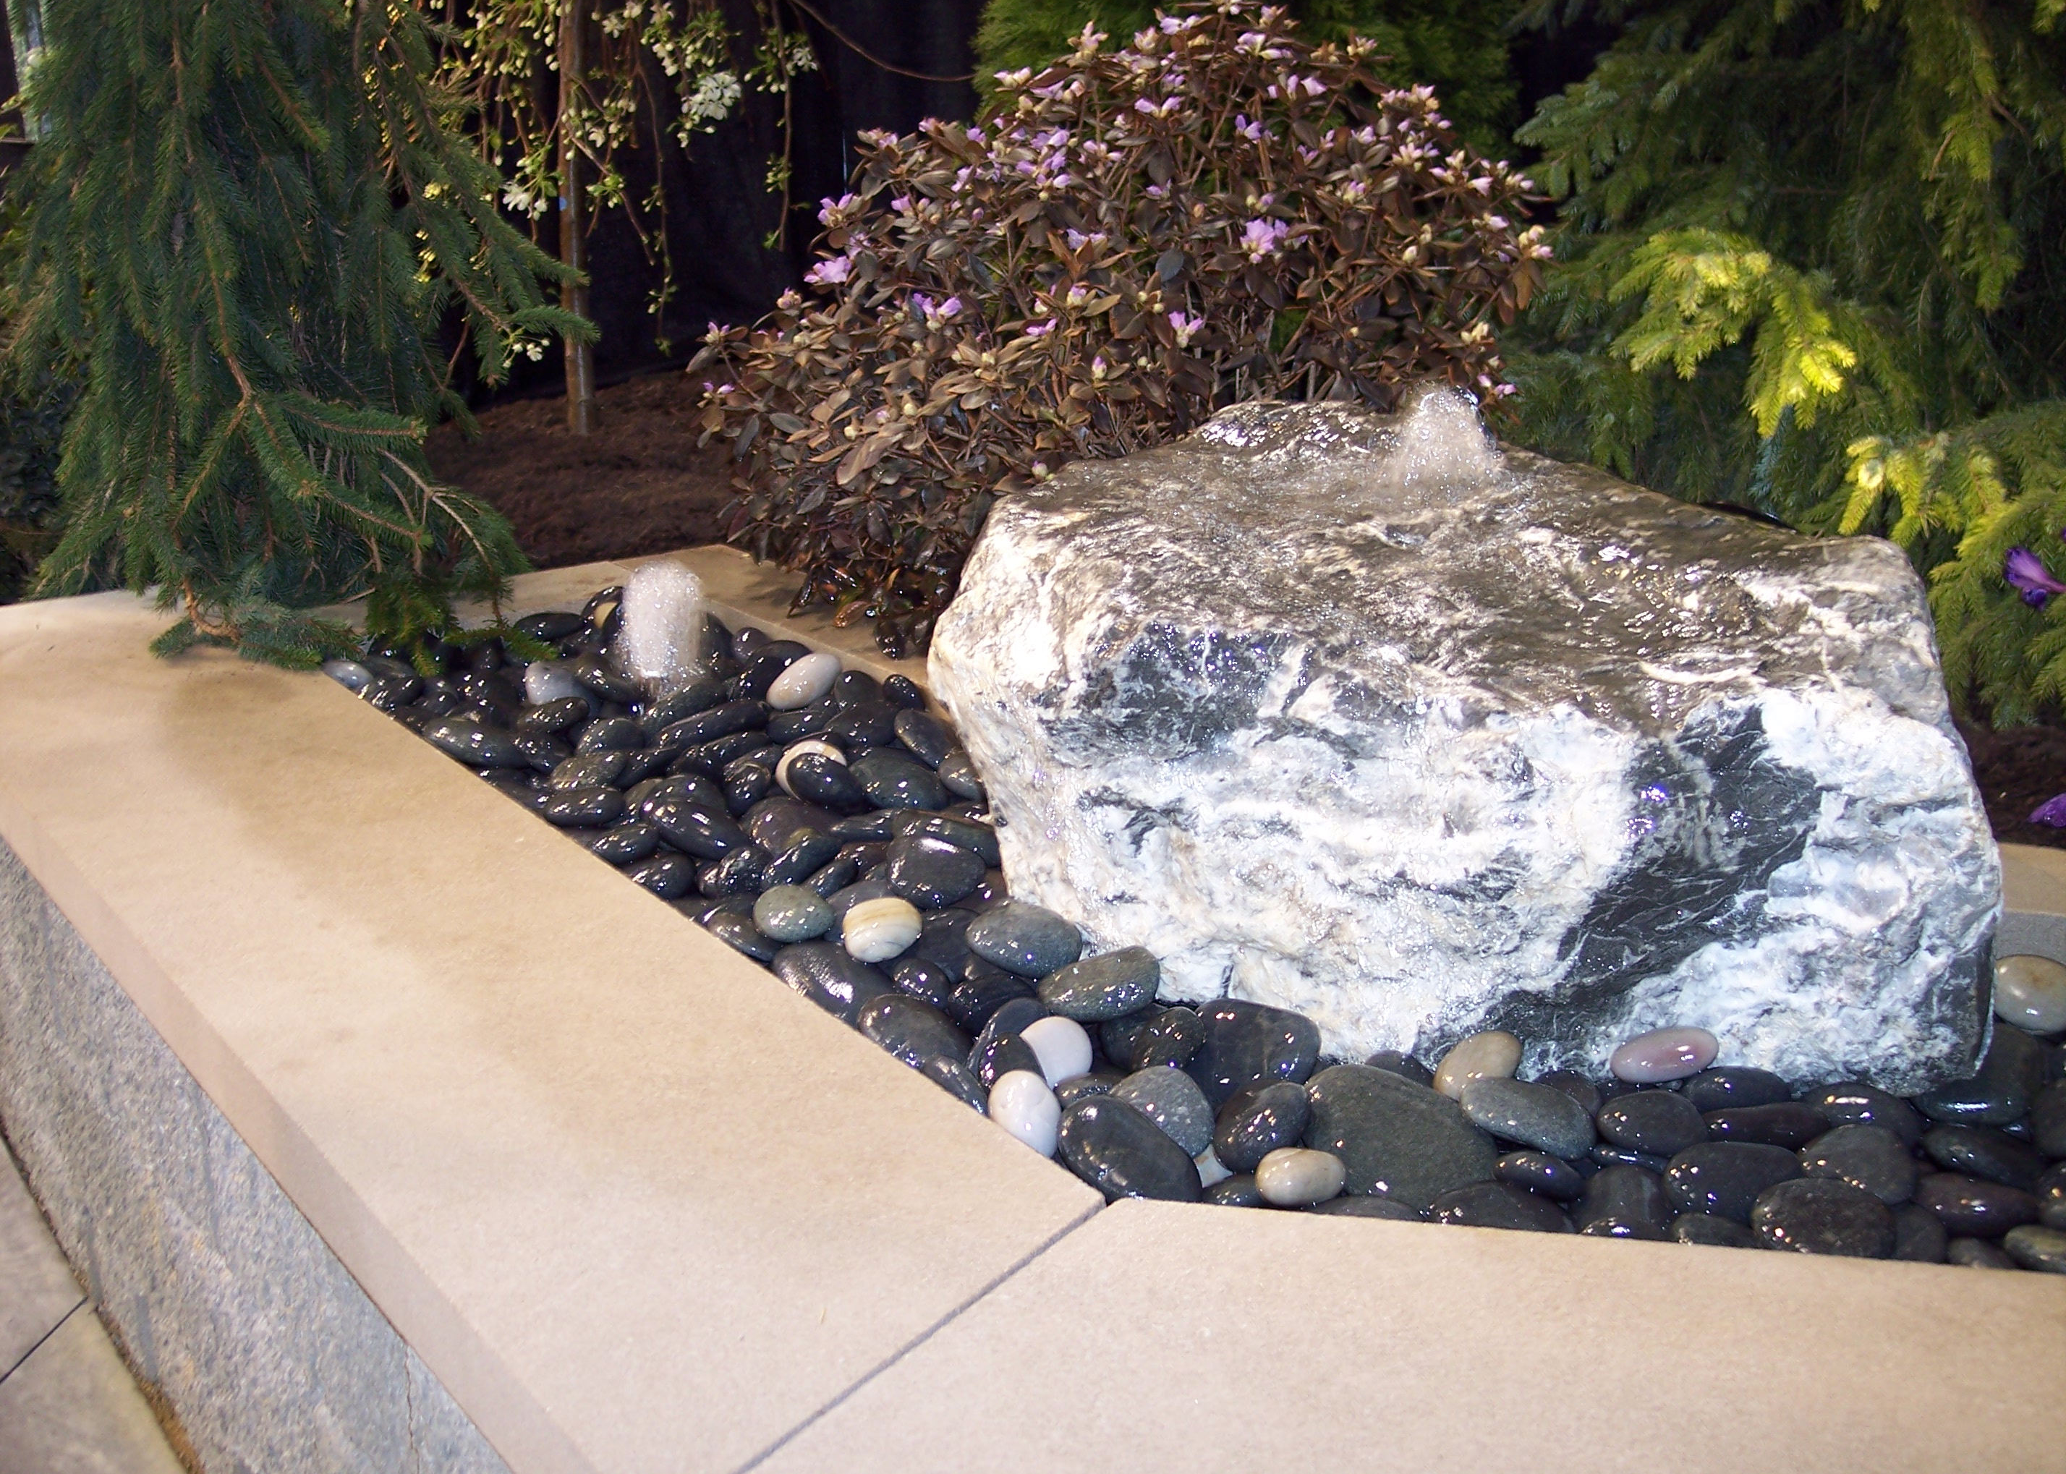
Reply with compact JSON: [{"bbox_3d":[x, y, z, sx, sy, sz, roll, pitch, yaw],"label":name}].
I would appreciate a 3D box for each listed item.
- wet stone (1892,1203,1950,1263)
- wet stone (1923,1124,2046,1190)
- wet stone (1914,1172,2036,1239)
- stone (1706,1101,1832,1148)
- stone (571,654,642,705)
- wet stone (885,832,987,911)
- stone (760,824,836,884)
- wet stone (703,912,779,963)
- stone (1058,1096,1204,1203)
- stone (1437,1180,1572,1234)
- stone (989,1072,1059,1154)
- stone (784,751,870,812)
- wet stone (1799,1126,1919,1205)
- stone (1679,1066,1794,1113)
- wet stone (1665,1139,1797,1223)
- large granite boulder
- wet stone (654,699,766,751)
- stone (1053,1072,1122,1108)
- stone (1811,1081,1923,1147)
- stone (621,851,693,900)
[{"bbox_3d":[0.614,0.354,1.632,0.066,0.038,0.052,2,27,0],"label":"wet stone"},{"bbox_3d":[0.717,0.317,1.754,0.094,0.040,0.058,18,25,11],"label":"wet stone"},{"bbox_3d":[0.636,0.315,1.566,0.080,0.037,0.057,5,18,7],"label":"wet stone"},{"bbox_3d":[0.497,0.263,1.573,0.084,0.034,0.049,-1,6,16],"label":"stone"},{"bbox_3d":[-0.534,-0.072,2.914,0.097,0.051,0.069,21,25,10],"label":"stone"},{"bbox_3d":[-0.097,0.133,2.315,0.108,0.056,0.089,25,46,31],"label":"wet stone"},{"bbox_3d":[-0.241,0.126,2.420,0.066,0.039,0.104,5,30,41],"label":"stone"},{"bbox_3d":[-0.238,0.163,1.903,0.074,0.038,0.055,20,32,2],"label":"wet stone"},{"bbox_3d":[0.068,0.295,1.656,0.083,0.060,0.125,-16,39,-36],"label":"stone"},{"bbox_3d":[0.327,0.337,1.625,0.099,0.046,0.074,2,22,8],"label":"stone"},{"bbox_3d":[-0.005,0.253,1.556,0.050,0.040,0.062,-25,69,-19],"label":"stone"},{"bbox_3d":[-0.203,0.044,2.296,0.092,0.043,0.065,28,26,17],"label":"stone"},{"bbox_3d":[0.534,0.277,1.508,0.074,0.039,0.059,5,37,21],"label":"wet stone"},{"bbox_3d":[0.562,0.283,1.863,0.093,0.037,0.059,6,19,-1],"label":"stone"},{"bbox_3d":[0.505,0.323,1.681,0.102,0.051,0.081,-4,23,-9],"label":"wet stone"},{"bbox_3d":[0.362,-0.022,2.034,0.830,0.430,0.540,5,18,18],"label":"large granite boulder"},{"bbox_3d":[-0.372,-0.014,2.703,0.138,0.043,0.075,-21,11,-12],"label":"wet stone"},{"bbox_3d":[0.045,0.273,1.793,0.066,0.034,0.050,-12,22,-16],"label":"stone"},{"bbox_3d":[0.654,0.297,1.827,0.096,0.042,0.063,10,23,8],"label":"stone"},{"bbox_3d":[-0.366,0.136,2.242,0.084,0.043,0.062,-7,23,-8],"label":"stone"}]

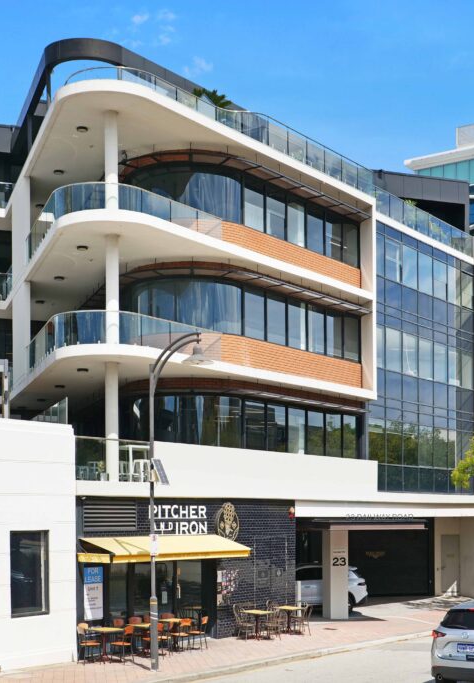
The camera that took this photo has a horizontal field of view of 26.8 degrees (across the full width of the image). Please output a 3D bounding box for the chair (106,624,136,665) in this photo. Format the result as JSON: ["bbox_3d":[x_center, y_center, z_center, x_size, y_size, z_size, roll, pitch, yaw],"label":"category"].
[{"bbox_3d":[-2.783,7.377,24.200,0.520,0.860,0.460,-1,-3,21],"label":"chair"}]

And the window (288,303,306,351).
[{"bbox_3d":[1.864,-0.470,31.190,0.100,1.380,0.980,-6,-10,38],"label":"window"}]

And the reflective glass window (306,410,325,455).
[{"bbox_3d":[2.611,3.024,32.900,0.120,1.480,1.100,-3,-4,39],"label":"reflective glass window"}]

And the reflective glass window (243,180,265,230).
[{"bbox_3d":[0.513,-4.078,30.758,0.100,1.265,1.159,-5,-7,38],"label":"reflective glass window"}]

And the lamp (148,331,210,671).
[{"bbox_3d":[-1.290,3.520,21.950,1.450,7.500,0.650,-5,-7,38],"label":"lamp"}]

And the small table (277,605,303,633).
[{"bbox_3d":[1.545,8.211,29.300,0.660,0.740,0.660,-6,-10,38],"label":"small table"}]

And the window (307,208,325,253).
[{"bbox_3d":[2.561,-3.575,32.066,0.100,1.260,1.036,-6,-10,38],"label":"window"}]

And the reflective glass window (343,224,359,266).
[{"bbox_3d":[3.878,-3.252,33.723,0.100,1.260,1.018,-6,-10,38],"label":"reflective glass window"}]

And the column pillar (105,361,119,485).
[{"bbox_3d":[-3.401,2.221,27.200,0.370,3.330,0.370,0,-3,0],"label":"column pillar"}]

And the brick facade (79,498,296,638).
[{"bbox_3d":[-1.094,6.495,28.444,0.400,4.100,9.313,-6,-10,38],"label":"brick facade"}]

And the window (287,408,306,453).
[{"bbox_3d":[1.864,2.819,31.190,0.100,1.420,0.980,-6,-10,38],"label":"window"}]

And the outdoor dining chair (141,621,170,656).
[{"bbox_3d":[-2.126,7.638,25.500,0.500,0.840,0.440,-3,-6,39],"label":"outdoor dining chair"}]

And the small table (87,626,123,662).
[{"bbox_3d":[-3.237,7.511,24.600,0.680,0.750,0.680,-3,-6,39],"label":"small table"}]

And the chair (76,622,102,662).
[{"bbox_3d":[-3.341,6.801,22.400,0.520,0.880,0.460,6,-10,-37],"label":"chair"}]

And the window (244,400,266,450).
[{"bbox_3d":[0.513,2.611,30.758,0.100,1.435,1.159,-5,-7,38],"label":"window"}]

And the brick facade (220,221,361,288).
[{"bbox_3d":[1.918,-2.717,32.486,0.200,0.780,8.002,-5,-7,38],"label":"brick facade"}]

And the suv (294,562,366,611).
[{"bbox_3d":[2.670,9.277,37.700,4.500,1.660,1.850,0,-5,7],"label":"suv"}]

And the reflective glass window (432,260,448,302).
[{"bbox_3d":[8.475,-2.494,41.494,0.100,1.471,1.437,-3,-4,38],"label":"reflective glass window"}]

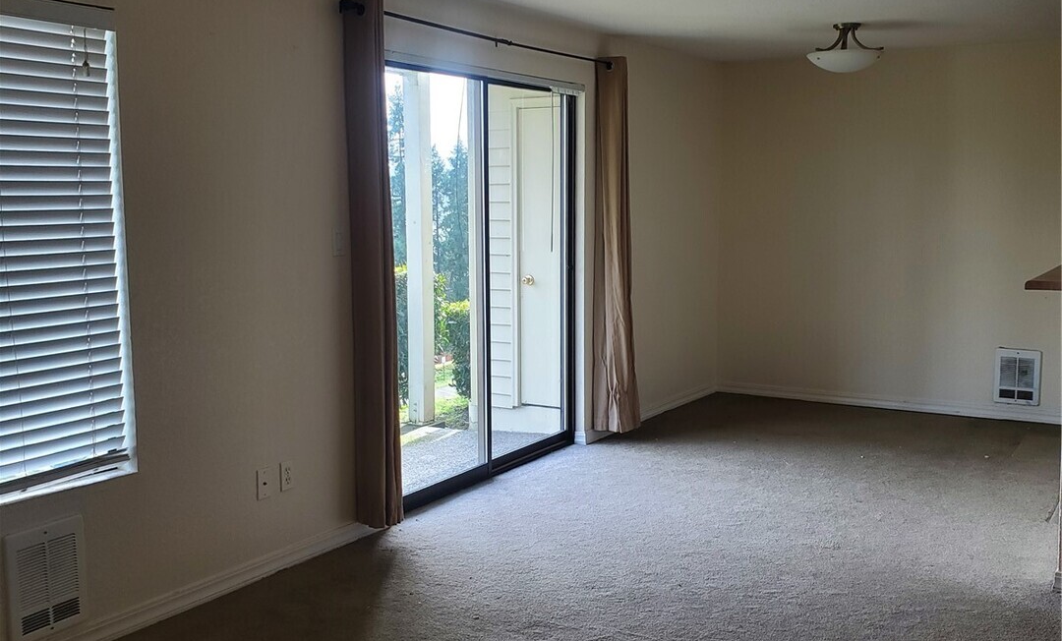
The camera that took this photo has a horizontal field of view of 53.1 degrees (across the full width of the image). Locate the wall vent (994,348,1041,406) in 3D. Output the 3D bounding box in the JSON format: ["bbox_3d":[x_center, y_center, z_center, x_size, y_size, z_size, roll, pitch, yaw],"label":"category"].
[{"bbox_3d":[2.981,0.345,6.509,0.252,0.340,0.025,4,8,32],"label":"wall vent"}]

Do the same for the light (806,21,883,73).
[{"bbox_3d":[1.699,-1.458,5.712,0.415,0.253,0.415,4,8,32],"label":"light"}]

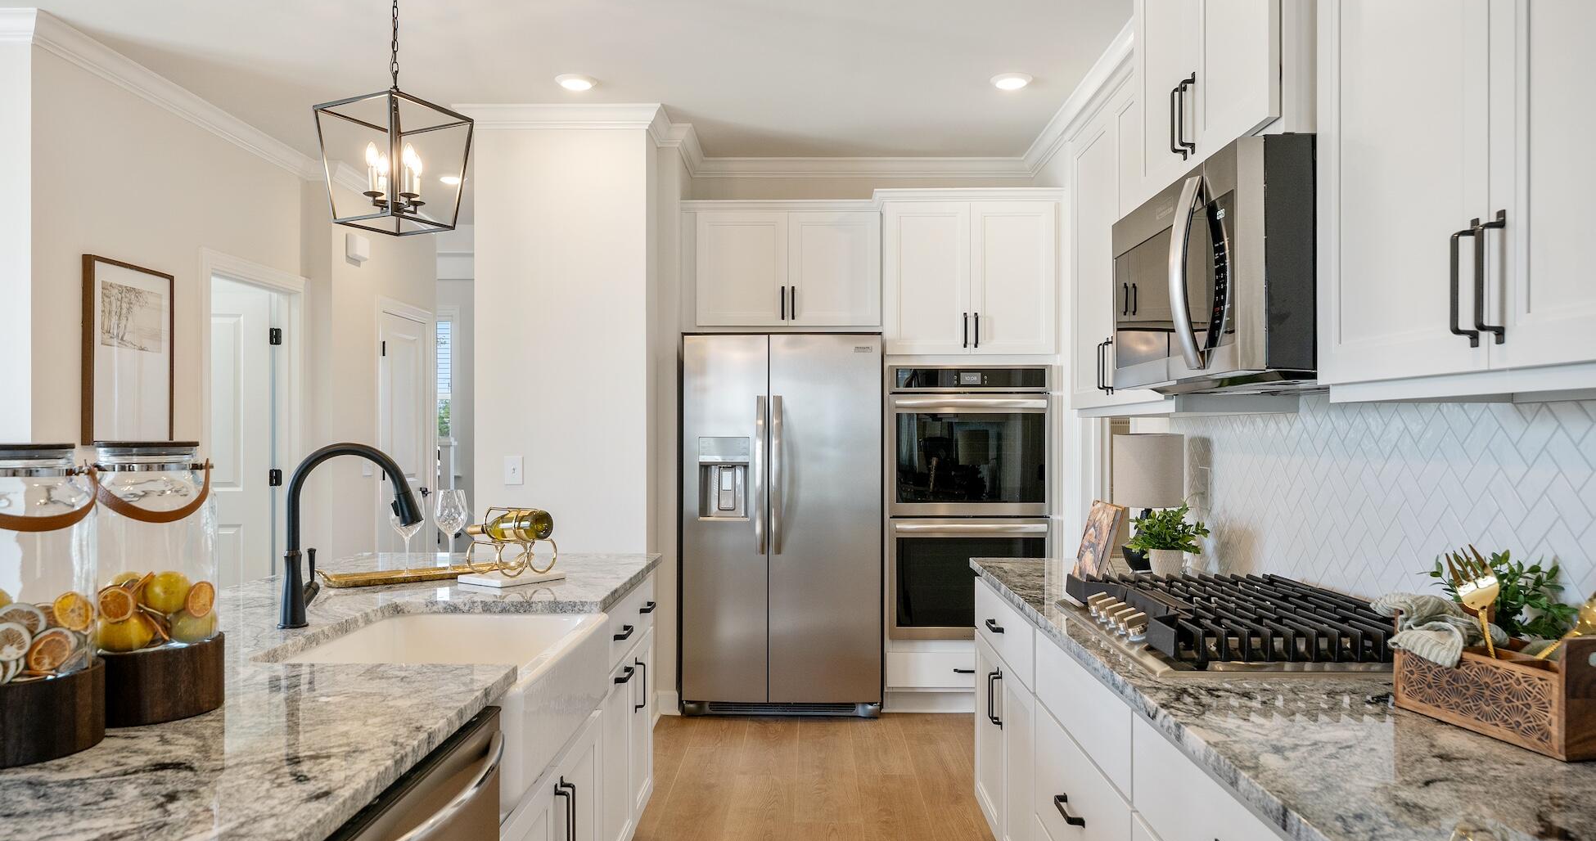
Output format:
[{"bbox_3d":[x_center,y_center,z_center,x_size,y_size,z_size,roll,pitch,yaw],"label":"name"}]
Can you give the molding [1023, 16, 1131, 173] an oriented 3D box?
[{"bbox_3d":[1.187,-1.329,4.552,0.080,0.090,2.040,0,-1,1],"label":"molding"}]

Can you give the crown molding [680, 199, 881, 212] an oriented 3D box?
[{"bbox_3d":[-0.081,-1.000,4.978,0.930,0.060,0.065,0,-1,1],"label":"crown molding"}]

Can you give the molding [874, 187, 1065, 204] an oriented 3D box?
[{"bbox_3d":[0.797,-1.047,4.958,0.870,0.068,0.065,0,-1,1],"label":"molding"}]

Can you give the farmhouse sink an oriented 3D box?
[{"bbox_3d":[-0.740,0.575,2.252,0.520,0.225,0.850,0,-1,1],"label":"farmhouse sink"}]

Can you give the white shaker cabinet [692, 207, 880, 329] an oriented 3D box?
[{"bbox_3d":[-0.062,-0.745,5.380,0.920,0.600,0.440,0,0,1],"label":"white shaker cabinet"}]

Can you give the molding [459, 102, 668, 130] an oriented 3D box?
[{"bbox_3d":[-1.060,-1.337,4.685,0.920,0.087,0.090,0,0,1],"label":"molding"}]

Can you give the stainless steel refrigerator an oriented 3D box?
[{"bbox_3d":[-0.075,0.486,5.200,0.915,1.775,0.750,0,0,1],"label":"stainless steel refrigerator"}]

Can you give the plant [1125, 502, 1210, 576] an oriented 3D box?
[{"bbox_3d":[0.998,0.326,2.870,0.210,0.210,0.200,0,0,1],"label":"plant"}]

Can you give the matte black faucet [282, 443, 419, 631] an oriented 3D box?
[{"bbox_3d":[-0.935,0.236,2.235,0.290,0.385,0.105,0,0,2],"label":"matte black faucet"}]

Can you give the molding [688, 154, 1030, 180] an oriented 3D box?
[{"bbox_3d":[0.345,-1.327,5.585,1.800,0.086,0.090,0,0,1],"label":"molding"}]

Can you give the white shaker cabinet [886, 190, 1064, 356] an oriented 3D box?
[{"bbox_3d":[0.816,-0.676,5.269,0.830,0.750,0.610,0,-1,1],"label":"white shaker cabinet"}]

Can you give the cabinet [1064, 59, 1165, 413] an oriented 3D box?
[{"bbox_3d":[1.054,-0.491,3.034,0.320,0.920,0.930,0,-1,1],"label":"cabinet"}]

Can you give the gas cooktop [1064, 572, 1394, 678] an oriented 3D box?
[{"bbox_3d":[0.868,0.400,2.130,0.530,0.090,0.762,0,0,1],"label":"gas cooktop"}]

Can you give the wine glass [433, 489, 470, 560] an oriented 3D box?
[{"bbox_3d":[-0.981,0.312,3.028,0.096,0.224,0.096,0,-1,1],"label":"wine glass"}]

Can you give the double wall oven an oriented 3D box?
[{"bbox_3d":[0.818,0.390,5.240,0.762,1.285,0.620,0,0,1],"label":"double wall oven"}]

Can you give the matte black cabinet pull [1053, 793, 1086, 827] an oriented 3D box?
[{"bbox_3d":[0.541,0.781,2.128,0.032,0.017,0.158,0,0,1],"label":"matte black cabinet pull"}]

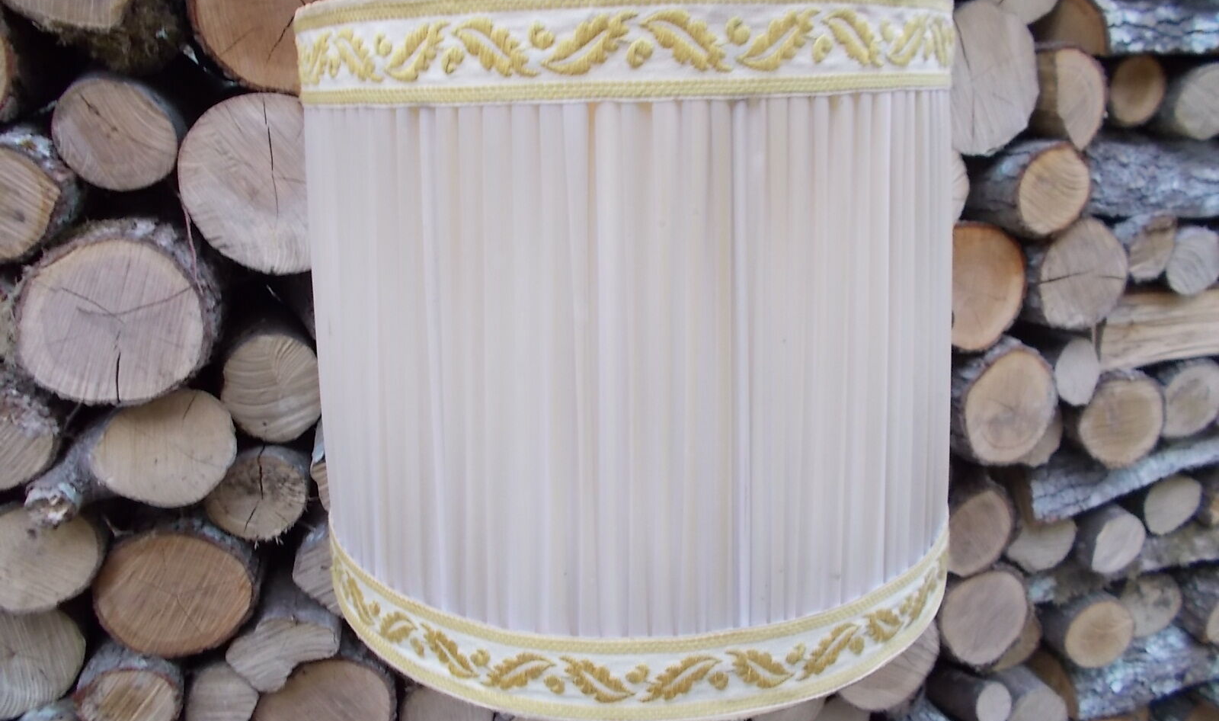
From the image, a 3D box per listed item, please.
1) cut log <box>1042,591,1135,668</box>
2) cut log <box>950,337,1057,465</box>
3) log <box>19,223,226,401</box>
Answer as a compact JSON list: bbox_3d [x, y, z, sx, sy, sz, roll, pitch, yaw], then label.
[{"bbox_3d":[0.643,0.343,1.429,0.112,0.106,0.320,-6,16,-15],"label":"cut log"},{"bbox_3d":[0.453,0.017,1.288,0.140,0.150,0.330,-6,16,-15],"label":"cut log"},{"bbox_3d":[-0.496,-0.076,0.987,0.165,0.162,0.340,-6,16,-15],"label":"log"}]

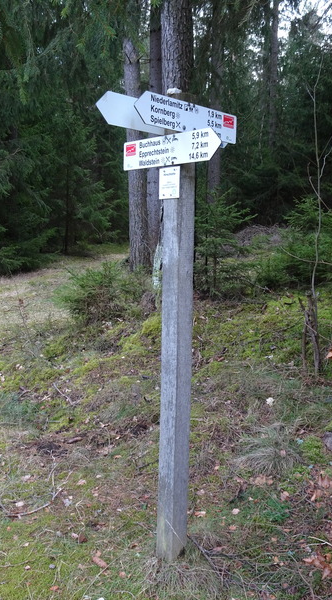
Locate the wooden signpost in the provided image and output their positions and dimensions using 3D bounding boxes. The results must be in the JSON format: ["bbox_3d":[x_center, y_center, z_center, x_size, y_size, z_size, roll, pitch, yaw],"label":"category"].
[{"bbox_3d":[0.018,0.151,2.556,0.600,2.170,0.530,2,6,6],"label":"wooden signpost"}]

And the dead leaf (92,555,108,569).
[{"bbox_3d":[-0.307,1.223,2.586,0.100,0.027,0.038,5,8,39],"label":"dead leaf"}]

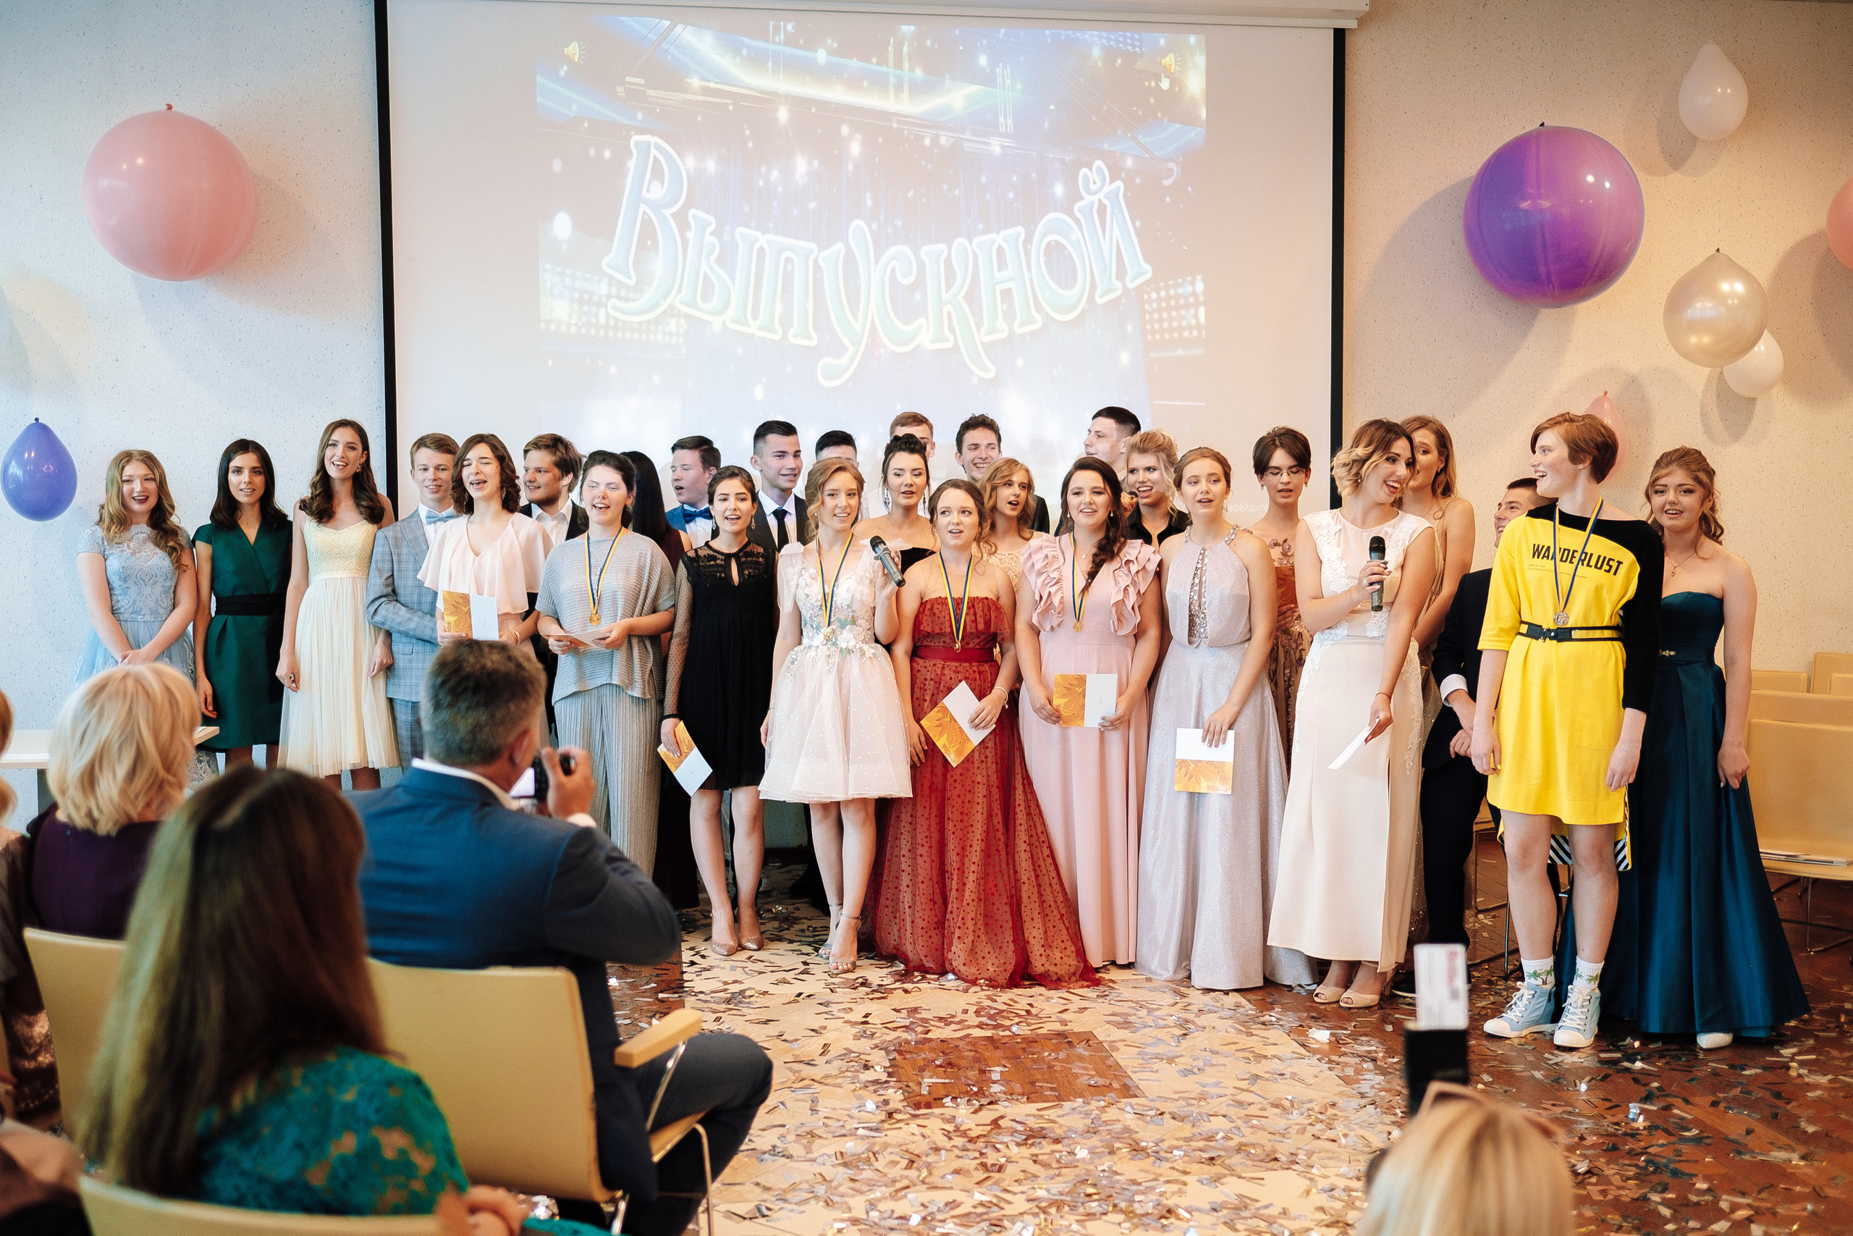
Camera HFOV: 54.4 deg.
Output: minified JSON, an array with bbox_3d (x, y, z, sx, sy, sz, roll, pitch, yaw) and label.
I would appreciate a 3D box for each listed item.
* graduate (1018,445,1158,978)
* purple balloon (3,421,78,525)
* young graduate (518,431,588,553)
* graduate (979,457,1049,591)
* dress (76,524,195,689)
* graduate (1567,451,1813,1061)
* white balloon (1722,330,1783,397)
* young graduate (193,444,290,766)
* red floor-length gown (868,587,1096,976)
[{"bbox_3d":[0.548,0.305,6.079,0.500,1.684,0.400,0,4,5],"label":"graduate"},{"bbox_3d":[-3.443,-0.571,7.005,0.290,0.399,0.290,-1,4,-8],"label":"purple balloon"},{"bbox_3d":[-1.433,0.202,6.910,0.500,1.810,0.320,-1,4,-6],"label":"young graduate"},{"bbox_3d":[0.319,0.255,6.707,0.430,1.704,0.320,0,4,0],"label":"graduate"},{"bbox_3d":[-2.855,0.135,6.500,0.600,0.953,0.500,-2,4,-23],"label":"dress"},{"bbox_3d":[2.211,0.346,5.285,0.660,1.683,0.540,1,4,19],"label":"graduate"},{"bbox_3d":[3.662,-1.167,7.988,0.270,0.378,0.270,-1,4,-8],"label":"white balloon"},{"bbox_3d":[-2.592,0.221,6.860,0.420,1.795,0.300,-2,4,-19],"label":"young graduate"},{"bbox_3d":[0.187,0.538,5.900,0.720,1.215,0.620,0,4,5],"label":"red floor-length gown"}]

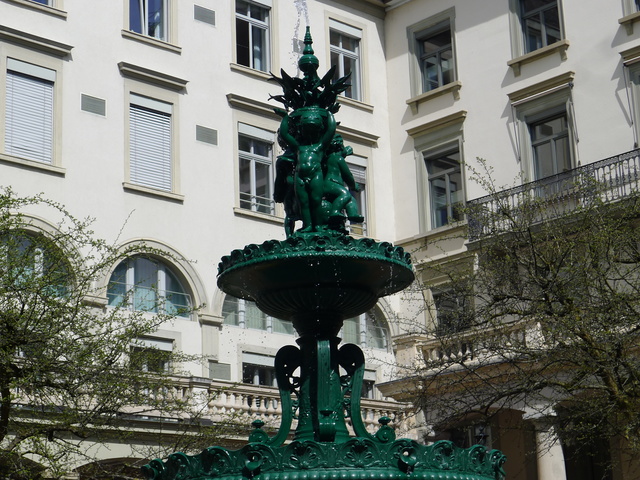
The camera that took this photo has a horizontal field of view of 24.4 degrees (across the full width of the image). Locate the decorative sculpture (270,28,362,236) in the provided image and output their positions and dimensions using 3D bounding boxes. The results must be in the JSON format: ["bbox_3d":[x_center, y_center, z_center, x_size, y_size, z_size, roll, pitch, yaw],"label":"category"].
[{"bbox_3d":[-0.028,-0.876,12.190,0.758,1.880,0.735,-2,-16,0],"label":"decorative sculpture"}]

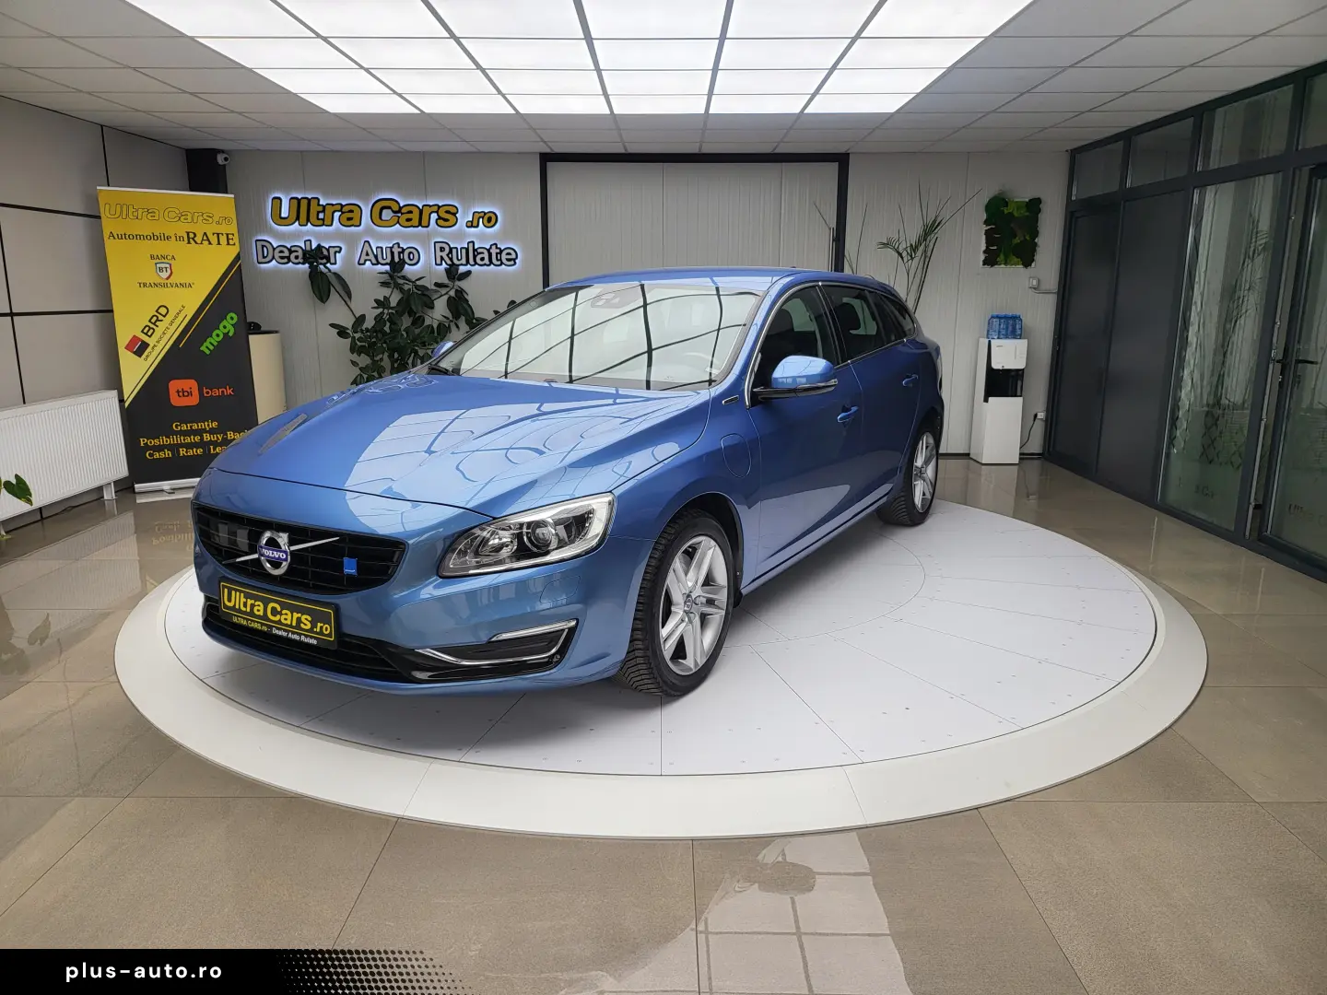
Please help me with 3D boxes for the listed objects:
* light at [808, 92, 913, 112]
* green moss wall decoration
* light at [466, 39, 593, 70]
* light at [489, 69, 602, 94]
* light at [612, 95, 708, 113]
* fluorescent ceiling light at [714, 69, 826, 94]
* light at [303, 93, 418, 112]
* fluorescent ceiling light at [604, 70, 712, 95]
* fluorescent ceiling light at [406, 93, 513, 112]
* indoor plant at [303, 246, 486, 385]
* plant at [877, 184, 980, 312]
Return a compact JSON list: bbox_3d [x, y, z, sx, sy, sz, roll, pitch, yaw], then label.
[{"bbox_3d":[1.188,-2.426,5.641,0.591,0.051,0.596,0,13,0],"label":"light"},{"bbox_3d":[2.888,-2.205,7.611,0.470,0.575,0.060,0,13,0],"label":"green moss wall decoration"},{"bbox_3d":[-0.639,-2.167,4.470,0.591,0.051,0.596,0,13,0],"label":"light"},{"bbox_3d":[-0.635,-2.300,5.062,0.591,0.051,0.596,0,13,0],"label":"light"},{"bbox_3d":[-0.028,-2.406,5.590,0.600,0.050,0.600,0,13,0],"label":"light"},{"bbox_3d":[0.577,-2.296,5.054,0.591,0.051,0.596,0,13,0],"label":"fluorescent ceiling light"},{"bbox_3d":[-1.827,-2.411,5.602,0.600,0.050,0.600,0,13,0],"label":"light"},{"bbox_3d":[-0.029,-2.298,5.058,0.591,0.051,0.596,0,13,0],"label":"fluorescent ceiling light"},{"bbox_3d":[-1.236,-2.434,5.657,0.591,0.051,0.596,0,13,0],"label":"fluorescent ceiling light"},{"bbox_3d":[-2.047,-1.101,7.353,1.450,1.780,1.150,0,13,0],"label":"indoor plant"},{"bbox_3d":[1.984,-1.326,7.323,0.950,2.250,0.900,0,13,0],"label":"plant"}]

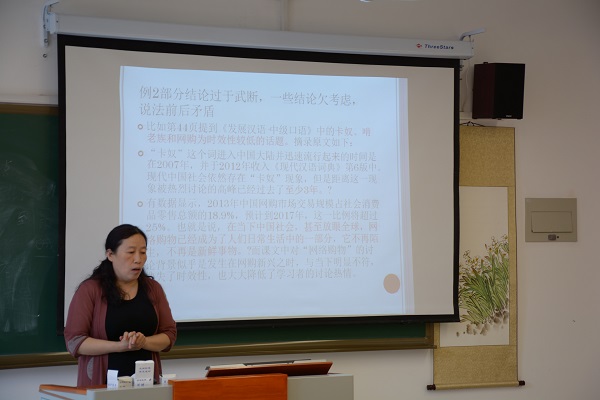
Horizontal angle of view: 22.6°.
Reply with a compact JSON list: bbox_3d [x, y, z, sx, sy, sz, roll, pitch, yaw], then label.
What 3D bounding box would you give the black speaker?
[{"bbox_3d":[1.072,-0.581,8.080,0.182,0.291,0.237,0,3,-19],"label":"black speaker"}]

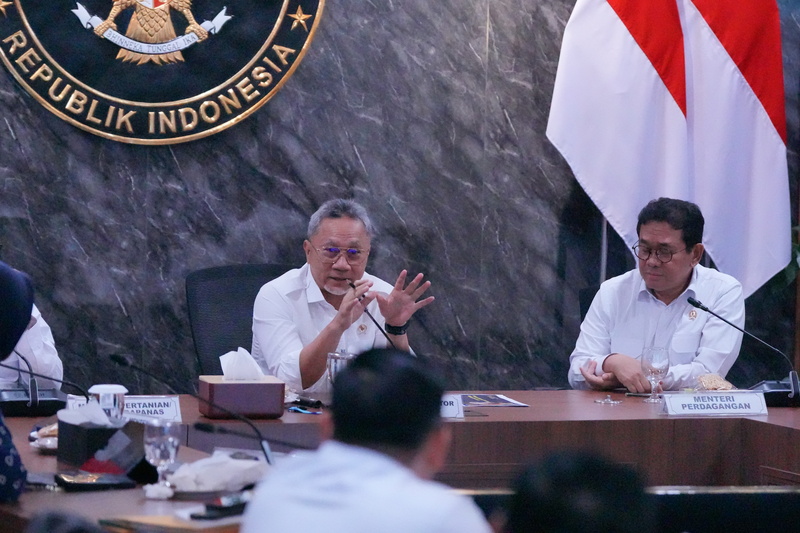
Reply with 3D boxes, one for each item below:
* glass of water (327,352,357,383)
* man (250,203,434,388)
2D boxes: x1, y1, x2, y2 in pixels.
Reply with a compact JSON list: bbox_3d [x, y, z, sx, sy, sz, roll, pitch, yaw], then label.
[{"bbox_3d":[-0.143,0.280,10.023,0.075,0.125,0.075,1,5,0],"label":"glass of water"},{"bbox_3d":[-0.191,0.428,10.460,0.540,1.250,0.820,0,5,-14],"label":"man"}]

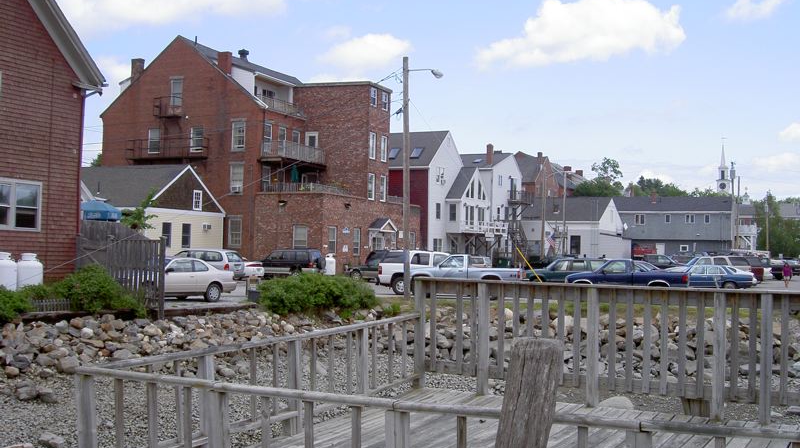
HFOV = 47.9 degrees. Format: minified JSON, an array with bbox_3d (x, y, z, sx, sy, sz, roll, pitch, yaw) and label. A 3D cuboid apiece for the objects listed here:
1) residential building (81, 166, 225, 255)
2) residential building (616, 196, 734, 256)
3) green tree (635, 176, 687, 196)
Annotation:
[{"bbox_3d":[-17.500,-0.183,56.600,10.000,6.670,7.600,1,-2,25],"label":"residential building"},{"bbox_3d":[31.751,0.528,103.373,13.000,7.500,8.500,0,-2,25],"label":"residential building"},{"bbox_3d":[43.354,-2.907,152.000,8.500,9.500,8.000,1,-2,16],"label":"green tree"}]

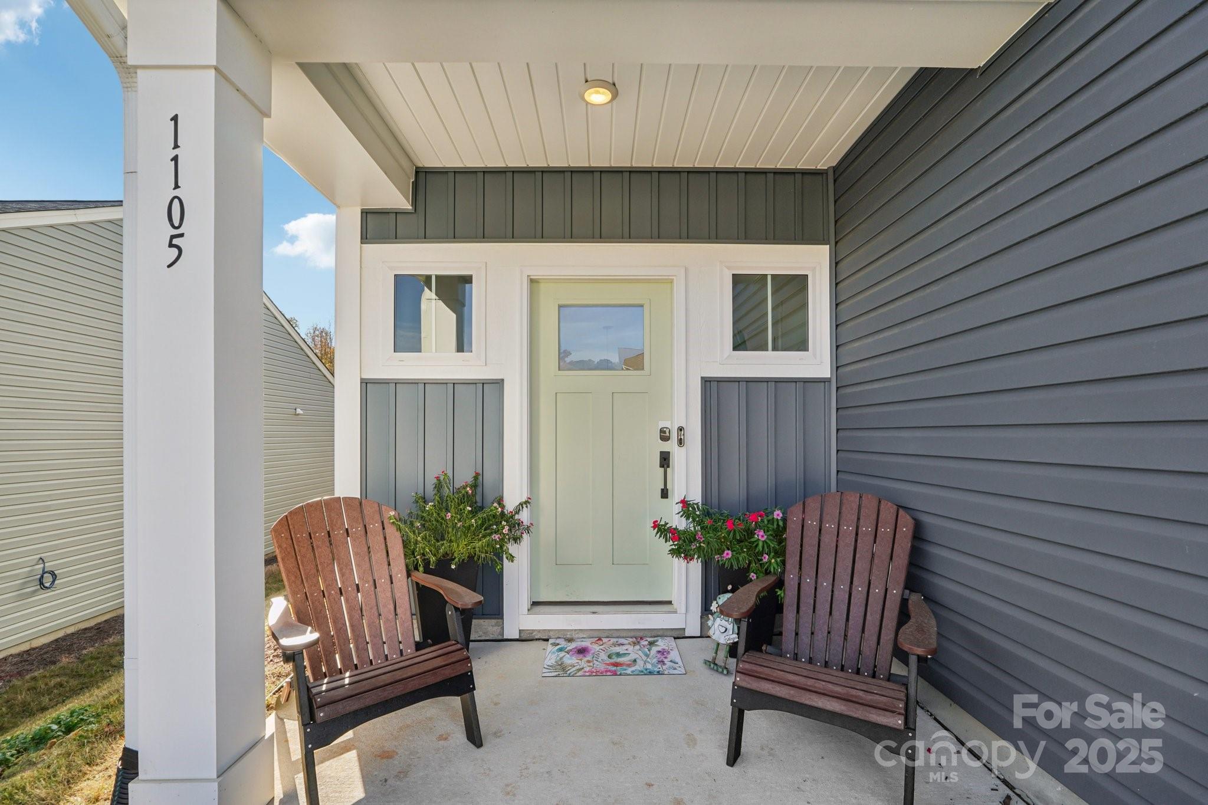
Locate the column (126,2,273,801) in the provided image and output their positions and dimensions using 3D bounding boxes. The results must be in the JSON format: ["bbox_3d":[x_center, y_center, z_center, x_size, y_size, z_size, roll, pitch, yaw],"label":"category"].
[{"bbox_3d":[-1.310,0.065,1.660,0.275,2.630,0.265,0,-1,-1],"label":"column"}]

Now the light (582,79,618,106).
[{"bbox_3d":[-0.025,-1.475,2.410,0.187,0.035,0.187,0,-1,-1],"label":"light"}]

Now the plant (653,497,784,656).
[{"bbox_3d":[0.685,0.985,2.820,0.800,0.880,0.550,0,-1,-1],"label":"plant"}]

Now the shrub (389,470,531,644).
[{"bbox_3d":[-0.815,0.910,2.820,0.790,1.050,0.560,0,-1,-1],"label":"shrub"}]

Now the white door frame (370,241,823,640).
[{"bbox_3d":[-0.043,0.234,3.100,2.865,2.415,0.130,0,-1,-1],"label":"white door frame"}]

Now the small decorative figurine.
[{"bbox_3d":[0.630,1.225,2.700,0.190,0.420,0.120,-1,-2,41],"label":"small decorative figurine"}]

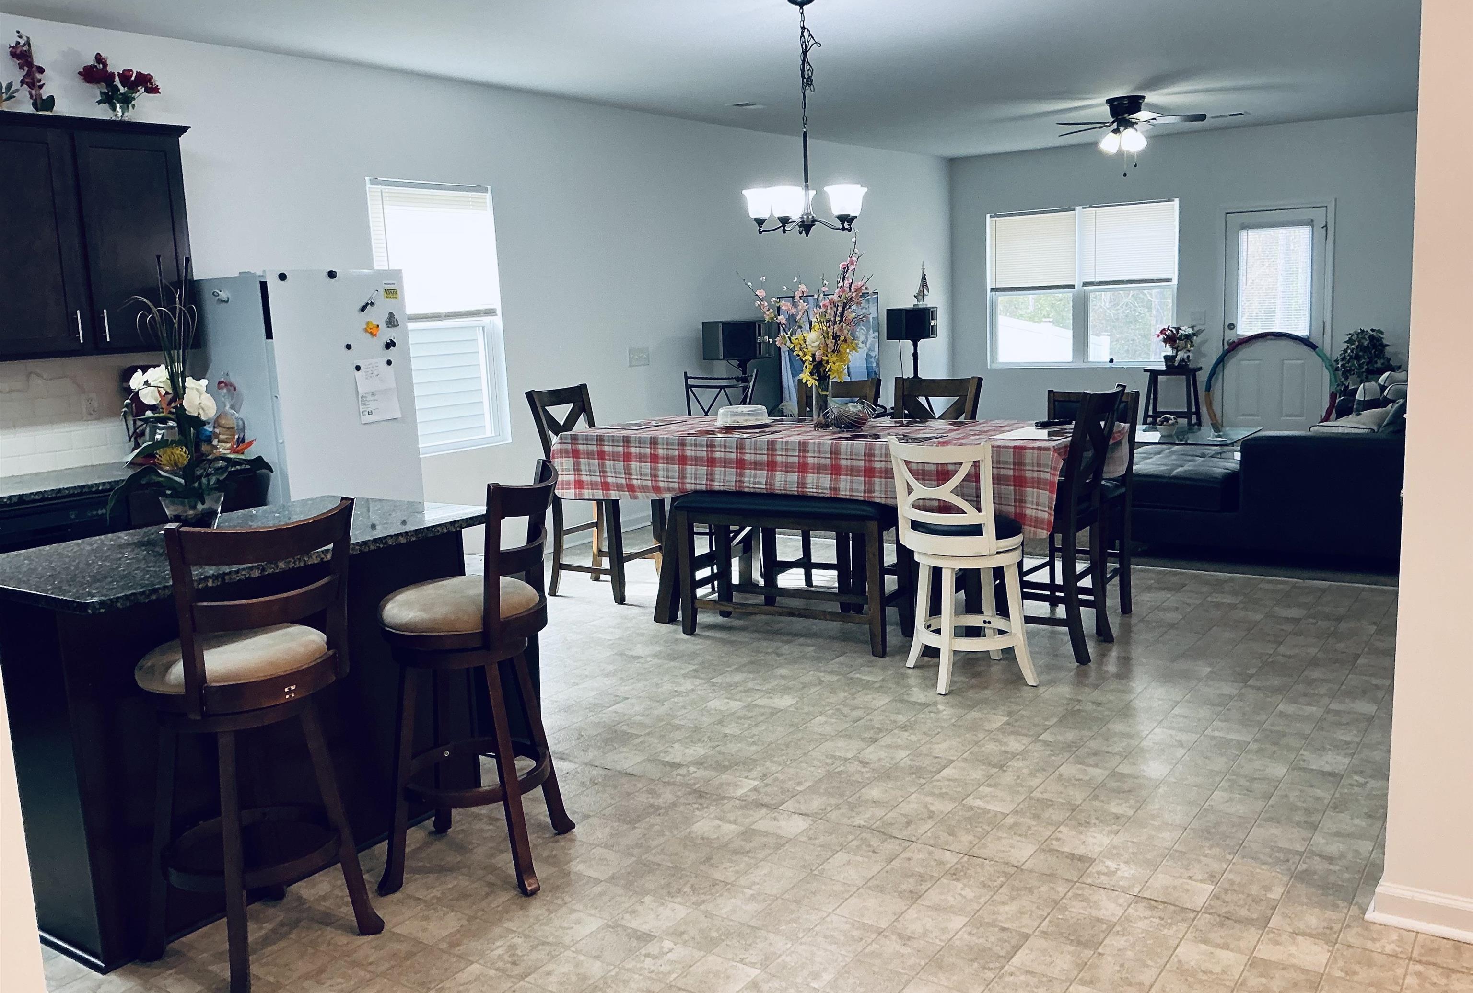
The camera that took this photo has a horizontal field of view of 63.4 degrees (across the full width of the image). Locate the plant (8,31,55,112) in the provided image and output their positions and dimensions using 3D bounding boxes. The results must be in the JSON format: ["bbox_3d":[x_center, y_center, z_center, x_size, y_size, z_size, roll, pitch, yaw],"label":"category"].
[{"bbox_3d":[-2.765,-1.654,4.698,0.150,0.340,0.160,4,12,36],"label":"plant"}]

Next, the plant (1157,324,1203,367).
[{"bbox_3d":[3.891,-1.327,10.493,0.390,0.370,0.330,4,11,35],"label":"plant"}]

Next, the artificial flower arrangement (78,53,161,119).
[{"bbox_3d":[-2.552,-1.701,4.934,0.250,0.255,0.310,4,11,35],"label":"artificial flower arrangement"}]

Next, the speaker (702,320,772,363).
[{"bbox_3d":[0.012,-1.056,8.070,0.400,0.270,0.260,-8,11,-32],"label":"speaker"}]

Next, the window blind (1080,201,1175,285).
[{"bbox_3d":[3.512,-2.276,10.703,0.821,0.707,0.050,4,11,35],"label":"window blind"}]

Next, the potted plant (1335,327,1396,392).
[{"bbox_3d":[5.001,-1.092,9.489,0.430,0.500,0.420,4,12,36],"label":"potted plant"}]

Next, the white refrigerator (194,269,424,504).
[{"bbox_3d":[-1.978,-0.180,5.581,0.680,1.690,0.710,4,11,35],"label":"white refrigerator"}]

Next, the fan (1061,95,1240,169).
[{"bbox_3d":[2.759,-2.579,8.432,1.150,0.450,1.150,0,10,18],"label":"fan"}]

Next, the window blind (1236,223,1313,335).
[{"bbox_3d":[4.511,-1.820,9.991,0.579,0.941,0.050,4,11,35],"label":"window blind"}]

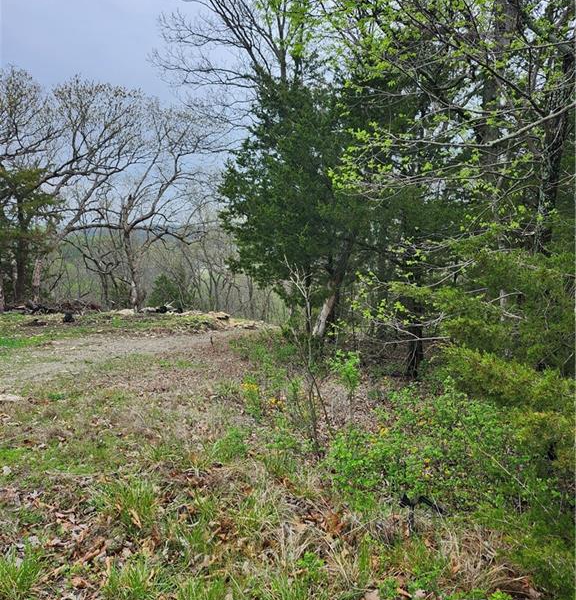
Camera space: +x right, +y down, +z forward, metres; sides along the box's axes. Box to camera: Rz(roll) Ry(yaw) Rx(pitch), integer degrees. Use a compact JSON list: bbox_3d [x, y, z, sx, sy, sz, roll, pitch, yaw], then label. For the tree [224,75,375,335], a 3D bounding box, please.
[{"bbox_3d":[0.200,-1.720,9.400,2.850,4.700,2.800,0,6,0],"label":"tree"}]

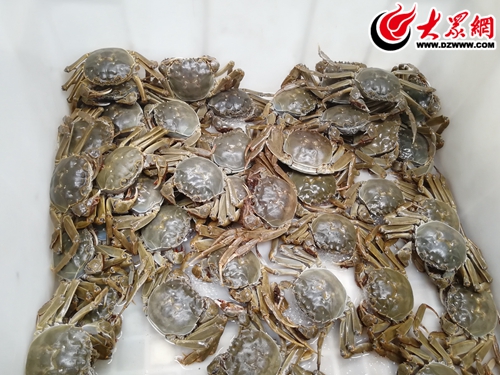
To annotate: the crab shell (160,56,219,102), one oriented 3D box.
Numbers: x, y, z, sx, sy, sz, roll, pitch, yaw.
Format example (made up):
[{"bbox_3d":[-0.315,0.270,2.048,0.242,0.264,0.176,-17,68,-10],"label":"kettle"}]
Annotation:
[{"bbox_3d":[-0.089,-0.164,0.598,0.068,0.028,0.060,2,90,-7],"label":"crab shell"}]

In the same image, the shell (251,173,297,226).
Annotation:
[{"bbox_3d":[0.035,0.019,0.520,0.058,0.028,0.067,10,69,18],"label":"shell"}]

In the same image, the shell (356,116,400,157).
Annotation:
[{"bbox_3d":[0.189,-0.074,0.577,0.057,0.027,0.063,12,68,2],"label":"shell"}]

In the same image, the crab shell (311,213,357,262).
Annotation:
[{"bbox_3d":[0.115,0.066,0.532,0.061,0.027,0.056,9,63,4],"label":"crab shell"}]

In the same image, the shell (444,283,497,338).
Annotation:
[{"bbox_3d":[0.271,0.151,0.476,0.058,0.027,0.065,2,63,6],"label":"shell"}]

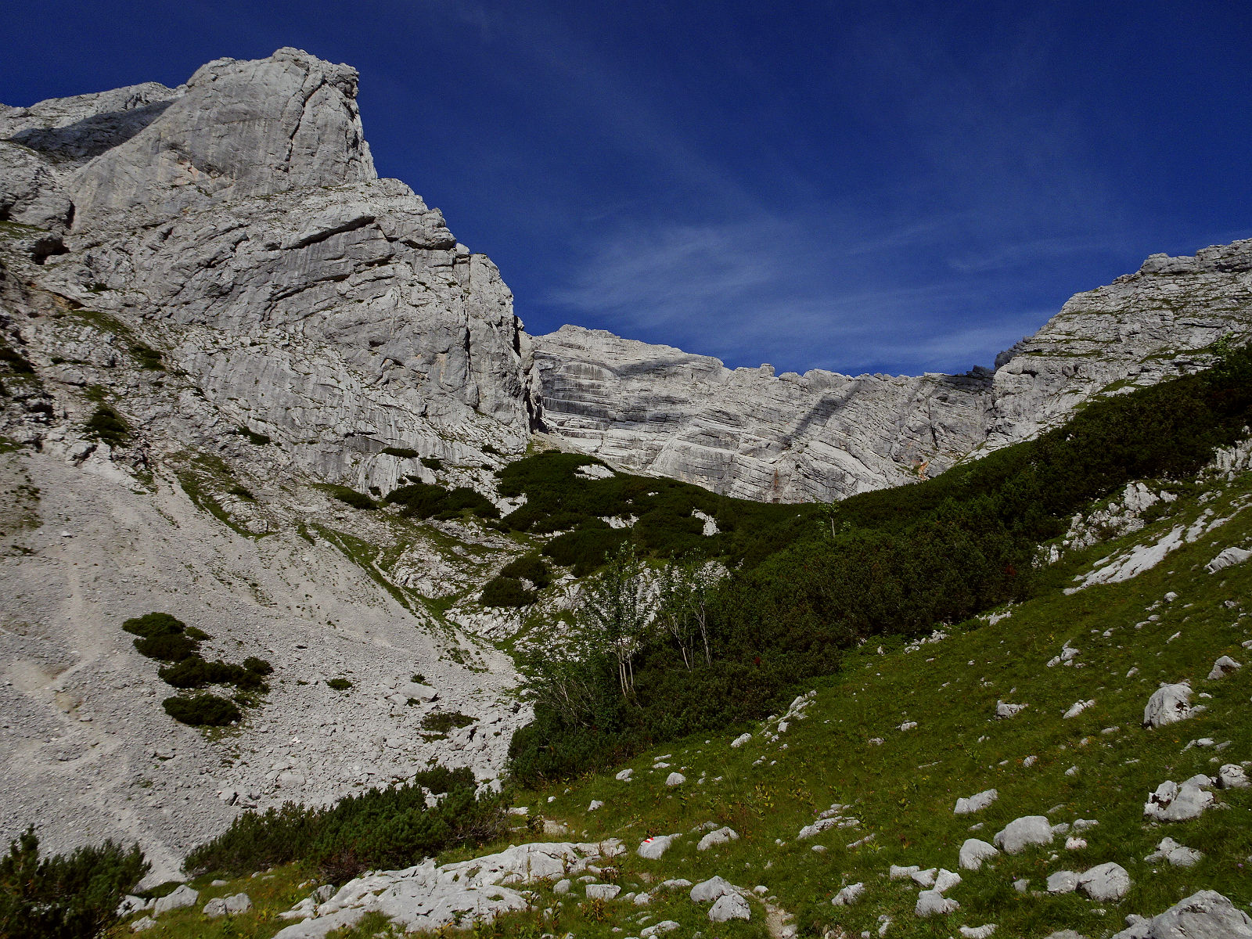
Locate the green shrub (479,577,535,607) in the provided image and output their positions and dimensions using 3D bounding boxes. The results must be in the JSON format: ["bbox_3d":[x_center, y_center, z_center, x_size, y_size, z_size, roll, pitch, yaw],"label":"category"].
[{"bbox_3d":[-8.625,8.873,63.000,4.160,1.800,3.200,1,-5,-8],"label":"green shrub"}]

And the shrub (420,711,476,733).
[{"bbox_3d":[-7.383,10.486,36.000,2.240,0.650,1.700,1,-5,-11],"label":"shrub"}]

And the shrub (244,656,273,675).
[{"bbox_3d":[-18.217,9.714,43.000,1.390,0.850,1.300,2,-5,-23],"label":"shrub"}]

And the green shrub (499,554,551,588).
[{"bbox_3d":[-7.738,7.851,67.000,3.990,2.100,3.200,1,-5,-7],"label":"green shrub"}]

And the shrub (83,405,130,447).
[{"bbox_3d":[-45.514,-3.854,76.000,3.630,3.100,3.200,3,-5,-31],"label":"shrub"}]

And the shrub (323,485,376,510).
[{"bbox_3d":[-27.423,2.810,86.000,5.420,2.100,3.600,1,-5,-18],"label":"shrub"}]

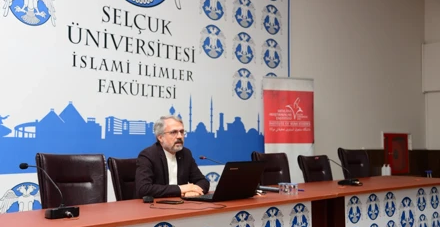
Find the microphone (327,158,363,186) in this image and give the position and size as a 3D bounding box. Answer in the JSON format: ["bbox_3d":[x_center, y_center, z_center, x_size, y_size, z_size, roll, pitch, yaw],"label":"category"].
[{"bbox_3d":[1.054,0.518,4.964,0.495,0.238,0.125,-3,-5,43],"label":"microphone"}]

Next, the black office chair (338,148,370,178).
[{"bbox_3d":[1.683,0.928,6.136,0.580,1.075,0.620,3,-5,-40],"label":"black office chair"}]

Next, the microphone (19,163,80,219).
[{"bbox_3d":[-0.887,0.379,2.760,0.485,0.245,0.125,-3,-5,42],"label":"microphone"}]

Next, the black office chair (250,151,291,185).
[{"bbox_3d":[0.655,0.880,5.080,0.580,1.040,0.620,4,-5,-45],"label":"black office chair"}]

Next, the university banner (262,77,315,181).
[{"bbox_3d":[1.022,0.532,8.116,0.860,2.110,0.180,1,-4,-19],"label":"university banner"}]

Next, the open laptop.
[{"bbox_3d":[0.034,0.428,3.532,0.380,0.242,0.380,-3,-5,43],"label":"open laptop"}]

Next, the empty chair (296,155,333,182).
[{"bbox_3d":[1.187,0.940,5.720,0.620,1.000,0.580,-3,-5,44],"label":"empty chair"}]

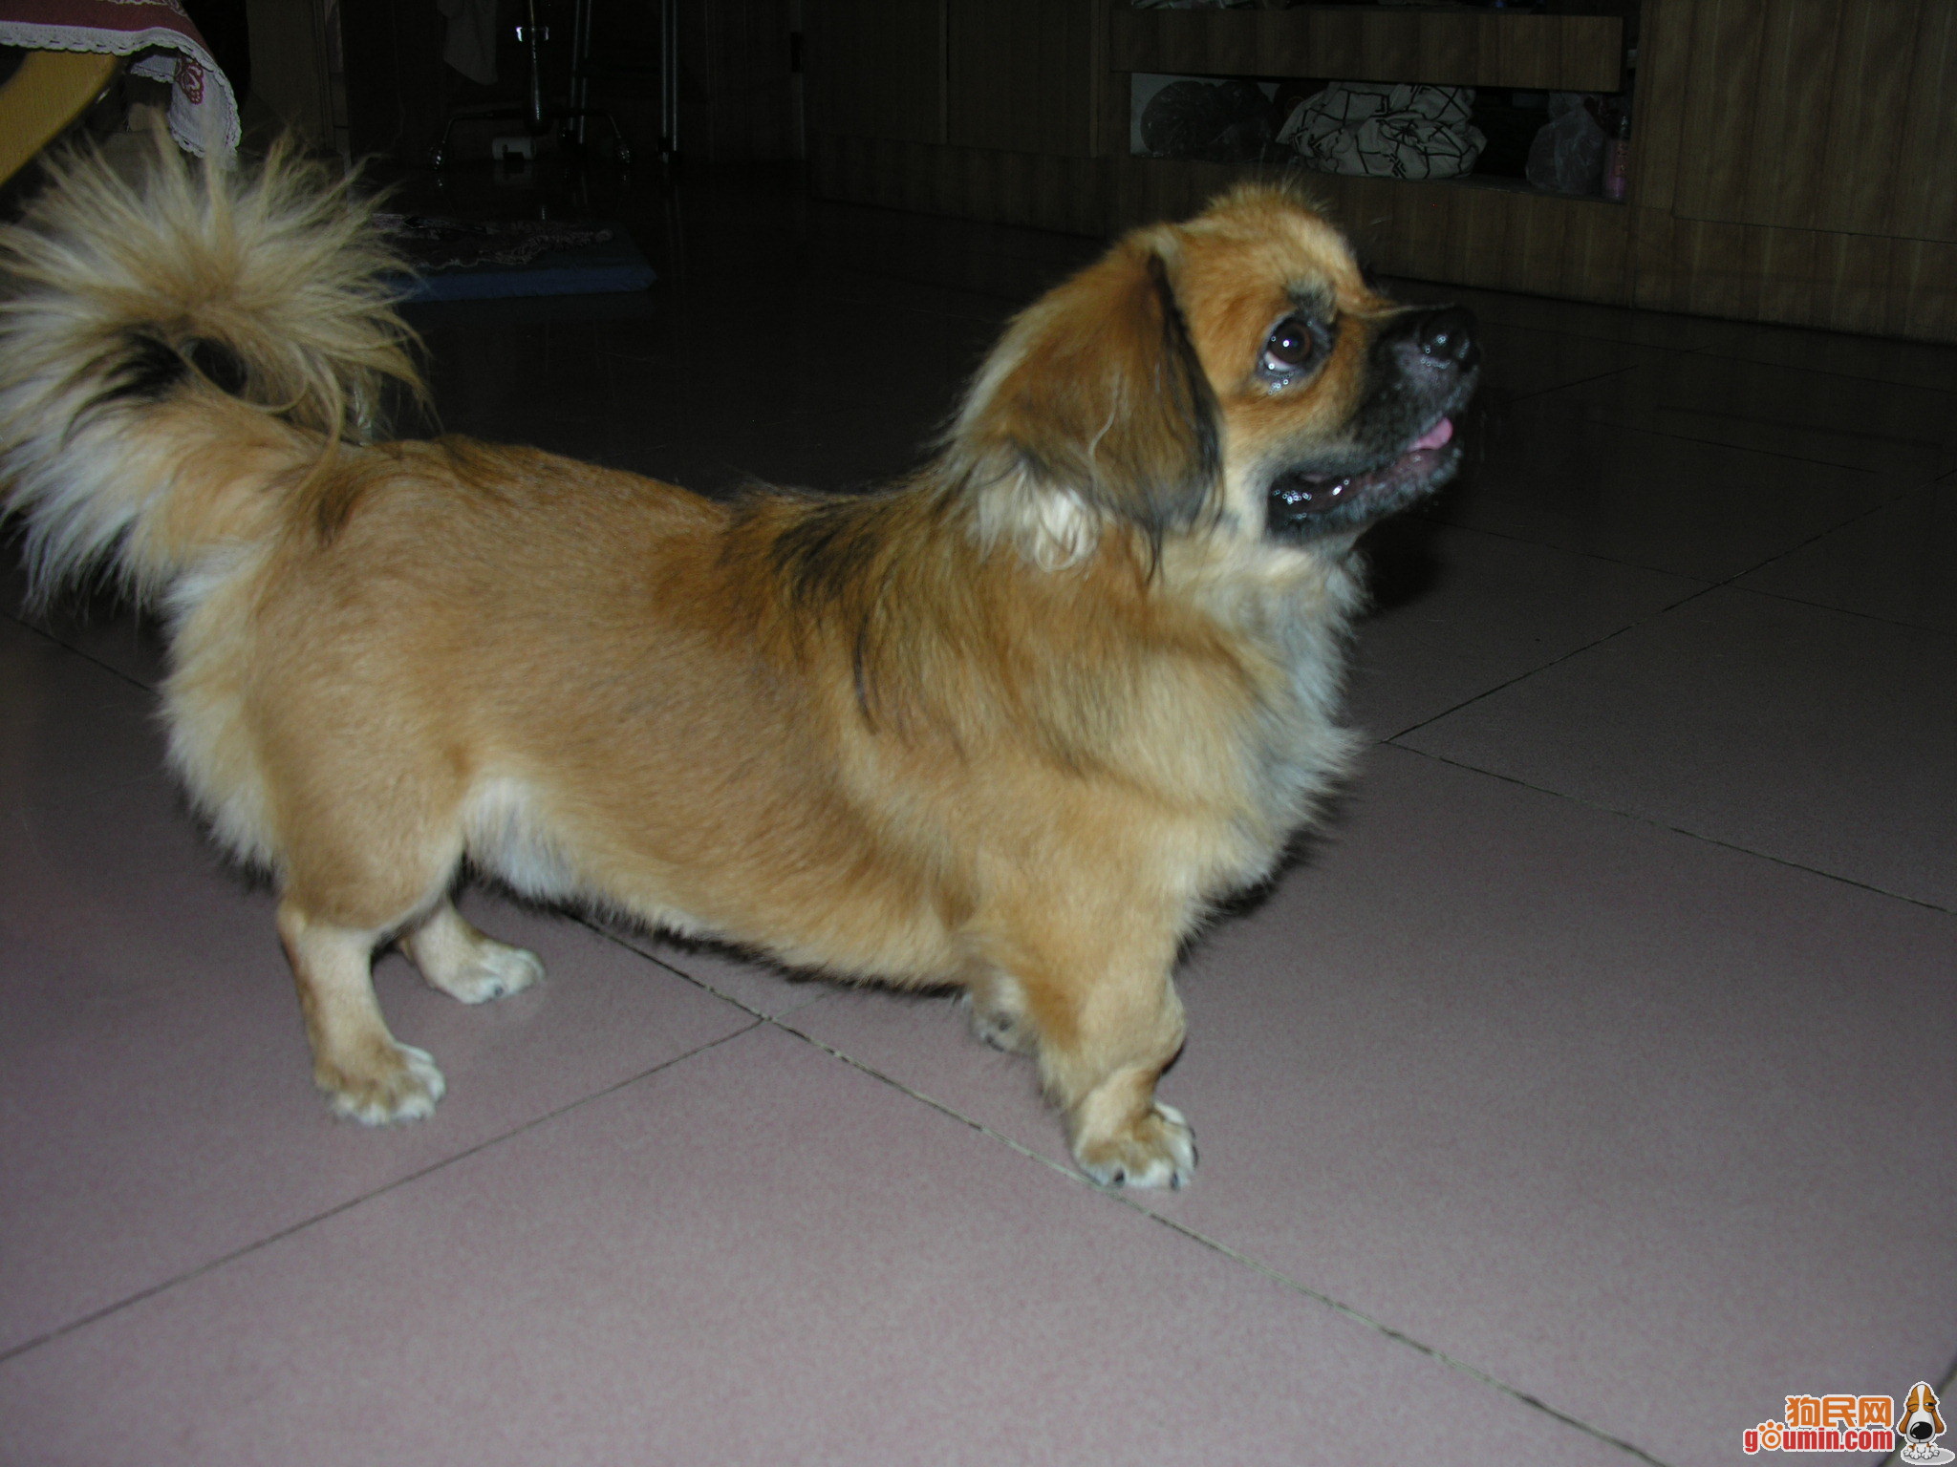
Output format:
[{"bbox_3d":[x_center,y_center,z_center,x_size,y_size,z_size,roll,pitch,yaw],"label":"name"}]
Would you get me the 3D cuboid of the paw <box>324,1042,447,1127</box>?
[{"bbox_3d":[-0.277,0.157,0.917,0.055,0.028,0.045,16,26,35],"label":"paw"}]

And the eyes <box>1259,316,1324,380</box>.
[{"bbox_3d":[0.119,-0.147,0.754,0.024,0.022,0.014,-12,9,-29],"label":"eyes"}]

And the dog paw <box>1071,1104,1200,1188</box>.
[{"bbox_3d":[0.069,0.176,0.871,0.052,0.031,0.044,17,26,37],"label":"dog paw"}]

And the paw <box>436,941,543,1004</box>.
[{"bbox_3d":[-0.253,0.119,1.020,0.053,0.027,0.042,1,21,3],"label":"paw"}]

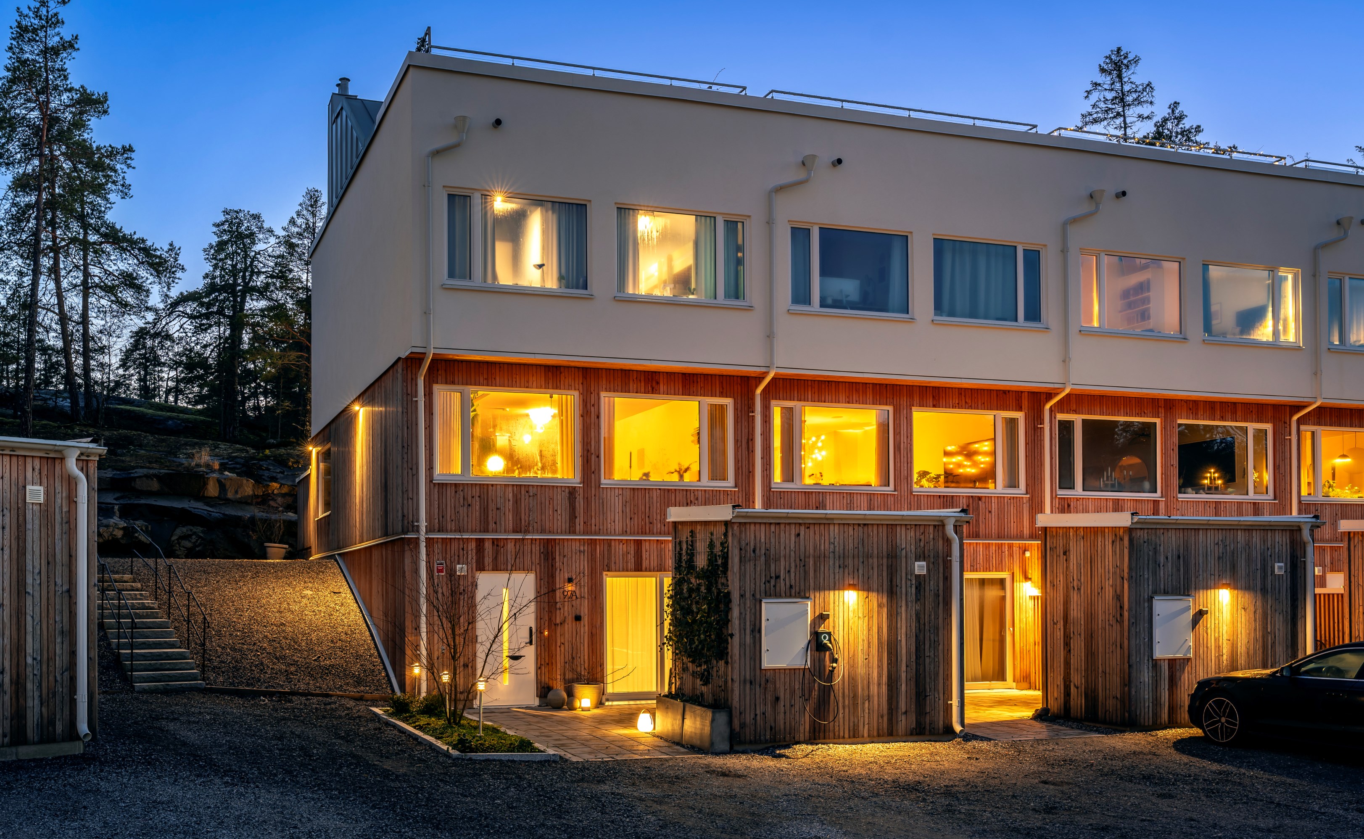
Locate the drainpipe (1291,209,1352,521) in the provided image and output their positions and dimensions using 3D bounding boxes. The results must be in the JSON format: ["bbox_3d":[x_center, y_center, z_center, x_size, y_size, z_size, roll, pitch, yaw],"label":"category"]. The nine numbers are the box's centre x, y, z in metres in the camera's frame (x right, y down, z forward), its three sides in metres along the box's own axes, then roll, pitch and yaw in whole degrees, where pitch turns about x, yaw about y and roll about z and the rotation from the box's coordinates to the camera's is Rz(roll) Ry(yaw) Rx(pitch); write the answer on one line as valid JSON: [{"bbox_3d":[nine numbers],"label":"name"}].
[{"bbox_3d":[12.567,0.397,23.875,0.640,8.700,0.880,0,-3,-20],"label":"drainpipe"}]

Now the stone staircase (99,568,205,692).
[{"bbox_3d":[-9.820,3.700,22.100,1.250,2.050,3.900,1,-3,-33],"label":"stone staircase"}]

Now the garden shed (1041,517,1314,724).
[{"bbox_3d":[7.227,2.783,17.916,3.300,2.800,2.100,0,-3,-20],"label":"garden shed"}]

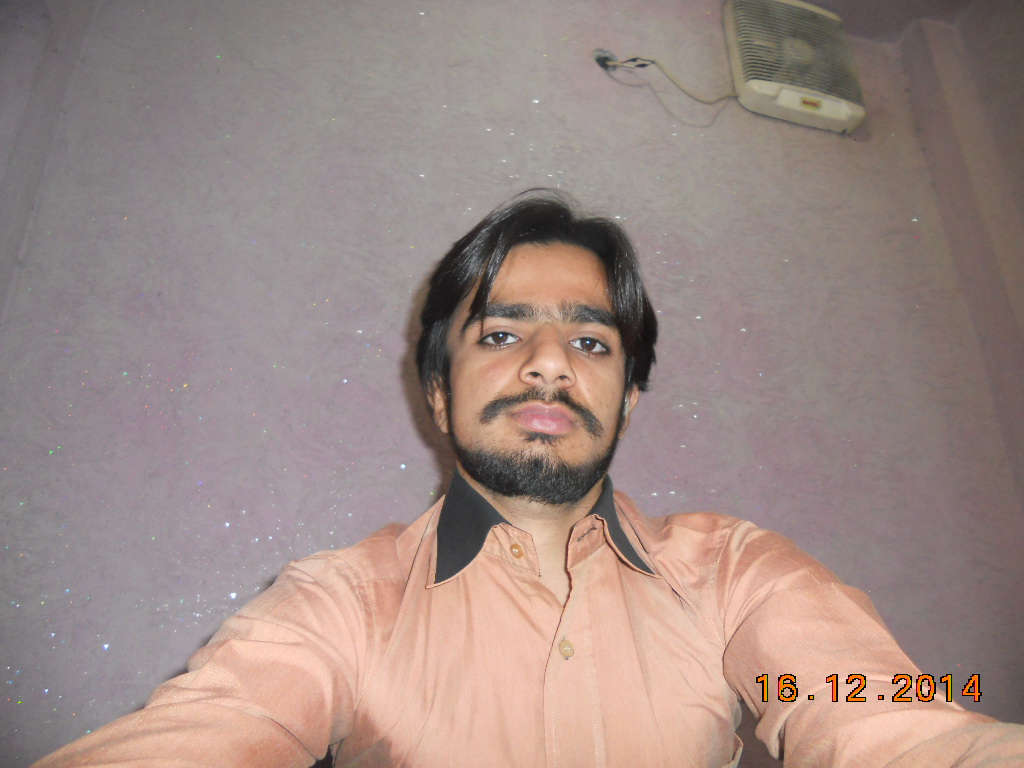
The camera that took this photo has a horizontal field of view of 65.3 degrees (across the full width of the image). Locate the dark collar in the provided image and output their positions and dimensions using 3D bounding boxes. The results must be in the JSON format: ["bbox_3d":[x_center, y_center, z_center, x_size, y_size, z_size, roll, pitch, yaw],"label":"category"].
[{"bbox_3d":[0.018,0.112,0.660,0.168,0.105,0.140,3,-18,-3],"label":"dark collar"}]

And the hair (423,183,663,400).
[{"bbox_3d":[0.015,-0.054,0.688,0.200,0.198,0.192,3,-13,-5],"label":"hair"}]

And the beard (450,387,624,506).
[{"bbox_3d":[0.019,0.050,0.590,0.134,0.085,0.083,3,-13,-5],"label":"beard"}]

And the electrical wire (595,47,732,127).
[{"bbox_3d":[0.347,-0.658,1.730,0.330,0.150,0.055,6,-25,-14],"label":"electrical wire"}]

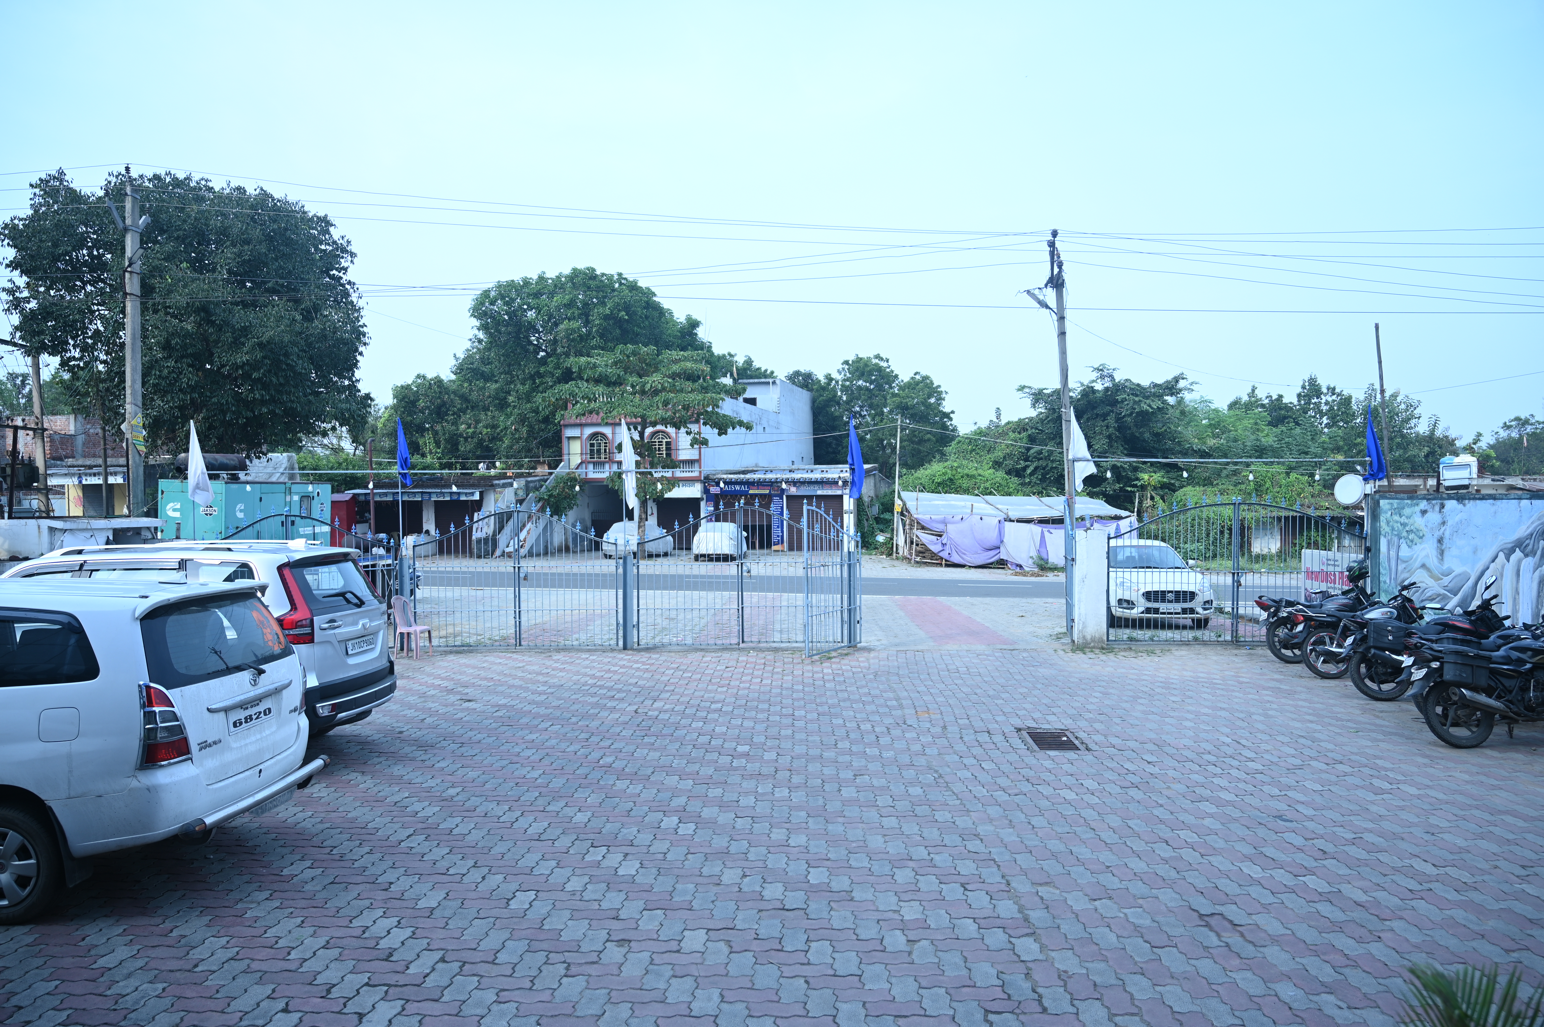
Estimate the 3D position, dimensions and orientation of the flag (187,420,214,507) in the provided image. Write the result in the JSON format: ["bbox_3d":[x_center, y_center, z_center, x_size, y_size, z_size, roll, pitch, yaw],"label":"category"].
[{"bbox_3d":[-8.191,-0.717,14.737,0.397,1.244,0.200,0,1,0],"label":"flag"}]

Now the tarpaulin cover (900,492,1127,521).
[{"bbox_3d":[7.663,-0.254,32.422,6.582,0.750,3.000,0,1,12],"label":"tarpaulin cover"}]

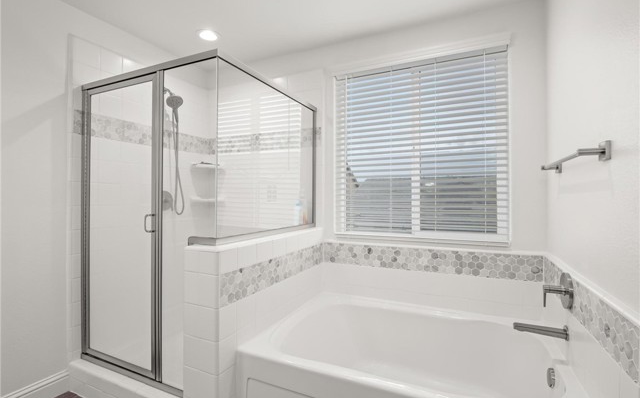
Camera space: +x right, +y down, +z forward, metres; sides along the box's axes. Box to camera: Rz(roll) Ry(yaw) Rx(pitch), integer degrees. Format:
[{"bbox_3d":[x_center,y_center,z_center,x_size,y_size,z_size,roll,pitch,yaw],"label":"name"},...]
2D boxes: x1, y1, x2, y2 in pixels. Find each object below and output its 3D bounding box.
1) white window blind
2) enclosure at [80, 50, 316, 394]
[{"bbox_3d":[0.656,-0.347,2.108,1.175,1.245,0.060,0,0,25],"label":"white window blind"},{"bbox_3d":[-0.810,0.155,2.183,1.190,1.790,1.080,0,0,25],"label":"enclosure"}]

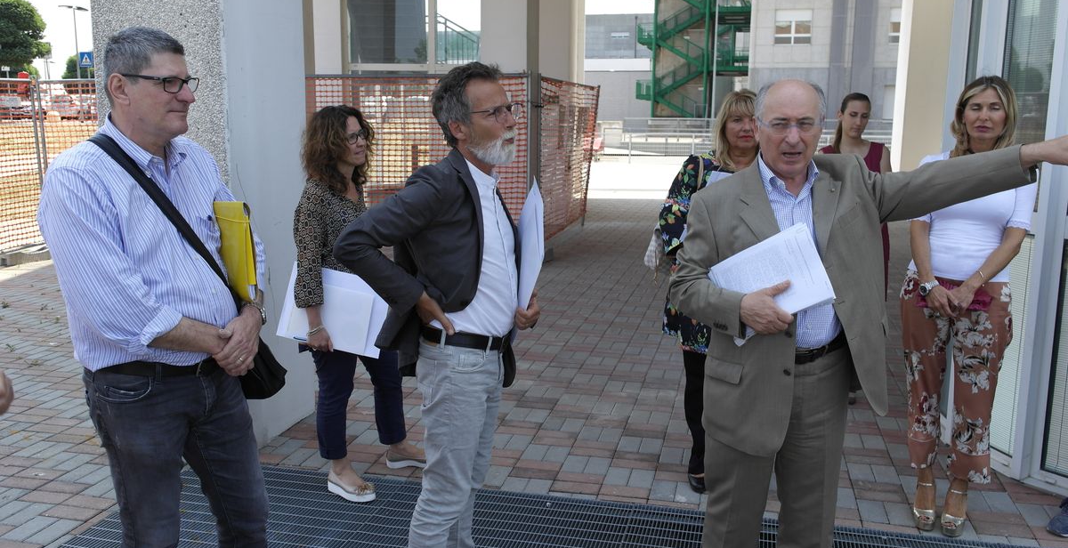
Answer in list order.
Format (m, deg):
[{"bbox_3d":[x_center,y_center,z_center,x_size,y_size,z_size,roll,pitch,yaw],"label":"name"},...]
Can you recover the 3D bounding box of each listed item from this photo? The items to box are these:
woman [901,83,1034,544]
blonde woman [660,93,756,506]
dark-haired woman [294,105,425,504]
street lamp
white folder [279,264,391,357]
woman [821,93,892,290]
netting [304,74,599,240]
[{"bbox_3d":[1.629,0.127,3.361,0.500,1.710,0.380,5,11,25],"label":"woman"},{"bbox_3d":[0.825,0.086,3.712,0.550,1.660,0.380,2,10,7],"label":"blonde woman"},{"bbox_3d":[-0.699,0.108,3.688,0.480,1.600,0.480,5,11,23],"label":"dark-haired woman"},{"bbox_3d":[-23.325,-10.742,45.507,0.320,5.790,1.950,5,11,23],"label":"street lamp"},{"bbox_3d":[-0.780,0.139,3.510,0.420,0.300,0.020,12,-2,2],"label":"white folder"},{"bbox_3d":[1.715,-0.123,4.872,0.450,1.690,0.320,2,10,12],"label":"woman"},{"bbox_3d":[-1.046,-1.551,11.632,3.100,1.860,3.250,3,10,13],"label":"netting"}]

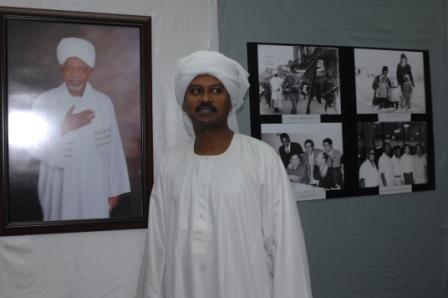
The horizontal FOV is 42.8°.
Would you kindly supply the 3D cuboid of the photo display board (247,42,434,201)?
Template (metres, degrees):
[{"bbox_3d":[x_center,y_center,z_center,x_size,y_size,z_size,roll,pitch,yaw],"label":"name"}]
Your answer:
[{"bbox_3d":[0.567,-0.128,2.643,0.960,0.690,0.020,-1,-2,-19],"label":"photo display board"}]

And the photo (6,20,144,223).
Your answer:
[{"bbox_3d":[-0.574,-0.105,2.244,0.535,0.810,0.030,-1,-2,-19],"label":"photo"}]

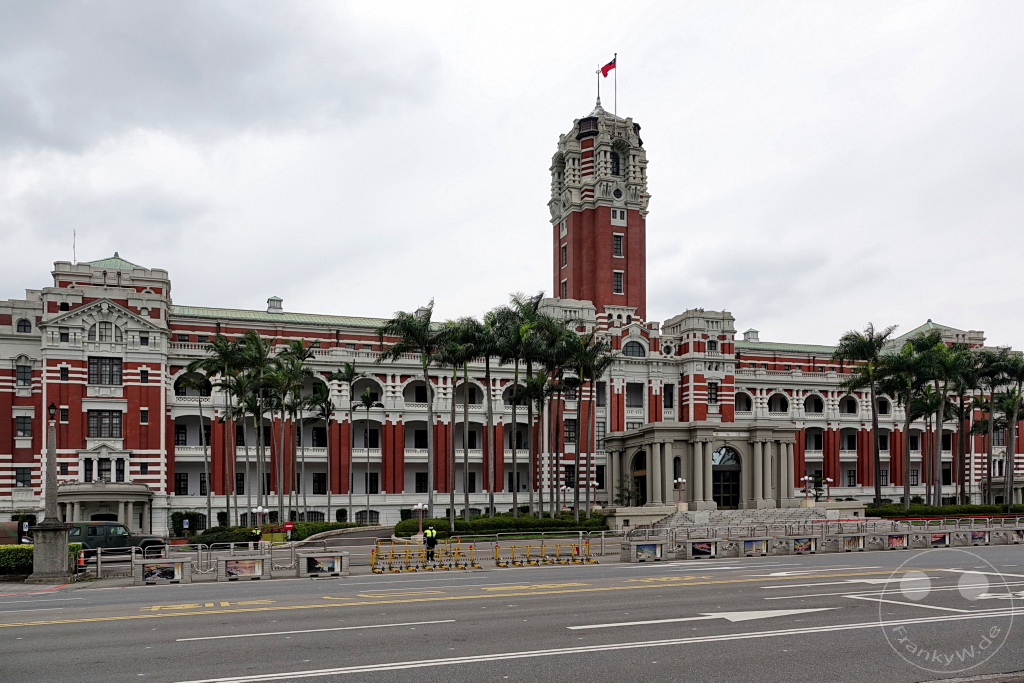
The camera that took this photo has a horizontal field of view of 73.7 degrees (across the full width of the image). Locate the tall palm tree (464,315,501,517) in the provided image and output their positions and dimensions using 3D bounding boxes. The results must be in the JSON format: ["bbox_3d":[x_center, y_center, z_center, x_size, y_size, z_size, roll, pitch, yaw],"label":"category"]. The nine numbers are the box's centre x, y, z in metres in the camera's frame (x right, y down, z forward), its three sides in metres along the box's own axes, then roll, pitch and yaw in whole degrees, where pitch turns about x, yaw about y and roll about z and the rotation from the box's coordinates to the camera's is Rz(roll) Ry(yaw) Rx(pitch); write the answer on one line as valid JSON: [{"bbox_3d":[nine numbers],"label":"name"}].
[{"bbox_3d":[-2.938,7.670,68.000,4.200,20.720,4.200,0,-3,0],"label":"tall palm tree"}]

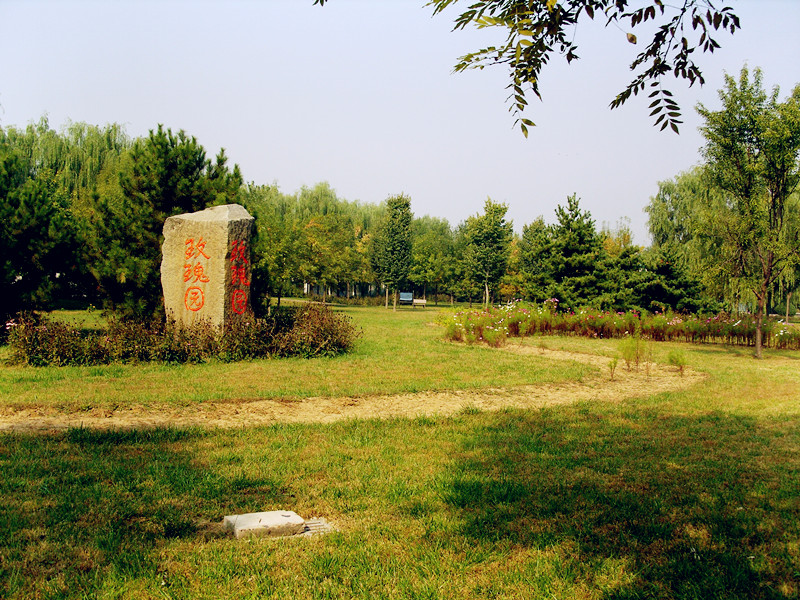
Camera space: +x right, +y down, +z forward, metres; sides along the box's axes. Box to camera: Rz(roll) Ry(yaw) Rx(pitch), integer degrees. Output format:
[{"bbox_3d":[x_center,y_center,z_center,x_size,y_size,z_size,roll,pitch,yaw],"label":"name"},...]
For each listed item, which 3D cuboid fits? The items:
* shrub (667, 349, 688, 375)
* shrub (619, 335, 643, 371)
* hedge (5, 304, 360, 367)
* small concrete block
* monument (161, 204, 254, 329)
[{"bbox_3d":[5.210,1.165,16.500,0.420,0.510,0.410,0,1,18],"label":"shrub"},{"bbox_3d":[4.580,1.043,17.450,0.470,0.720,0.460,0,1,14],"label":"shrub"},{"bbox_3d":[-4.920,0.800,20.960,8.100,1.150,3.200,0,1,-16],"label":"hedge"},{"bbox_3d":[-0.893,1.488,5.810,0.460,0.075,0.325,0,1,-21],"label":"small concrete block"},{"bbox_3d":[-4.640,-0.470,21.200,1.800,3.690,1.300,0,1,18],"label":"monument"}]

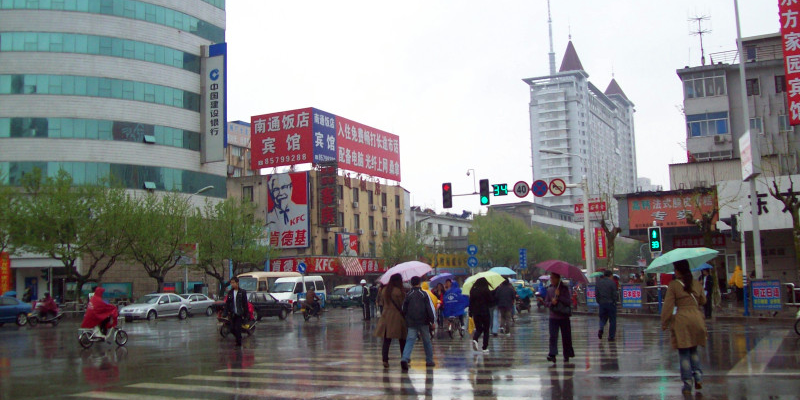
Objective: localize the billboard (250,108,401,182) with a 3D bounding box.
[{"bbox_3d":[-8.265,-5.816,101.186,7.963,6.086,21.968,-4,-6,25],"label":"billboard"}]

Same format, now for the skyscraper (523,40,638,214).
[{"bbox_3d":[75.801,-11.811,330.204,21.749,88.008,81.791,-5,-6,27],"label":"skyscraper"}]

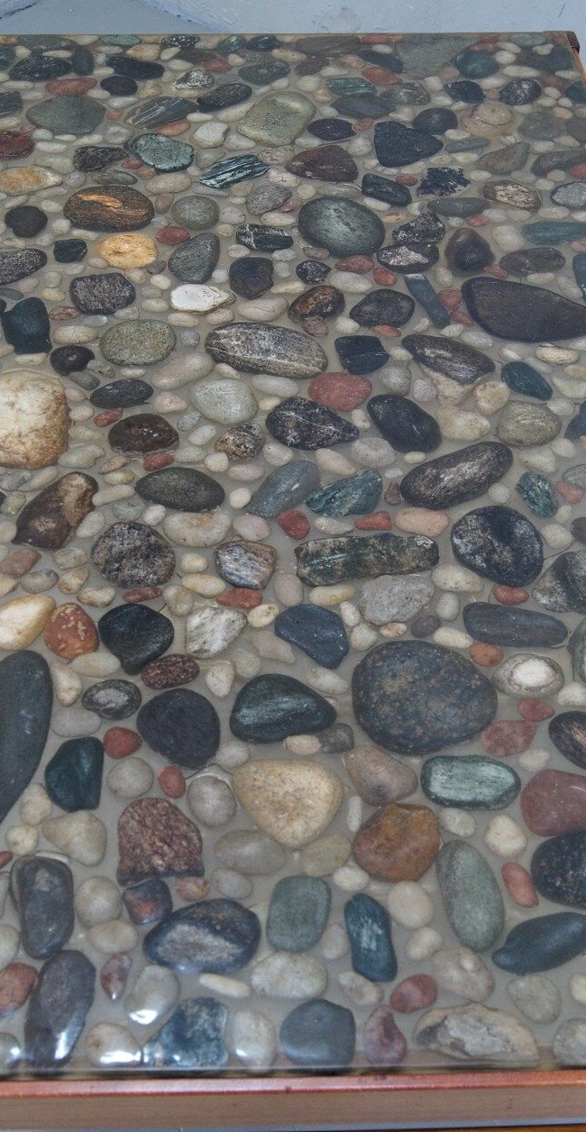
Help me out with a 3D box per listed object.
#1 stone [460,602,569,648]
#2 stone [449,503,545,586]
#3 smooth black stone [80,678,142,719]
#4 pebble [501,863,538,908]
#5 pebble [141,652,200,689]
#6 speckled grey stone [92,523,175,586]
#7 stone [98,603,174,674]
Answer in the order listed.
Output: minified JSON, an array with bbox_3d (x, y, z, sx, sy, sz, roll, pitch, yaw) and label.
[{"bbox_3d":[0.174,0.049,0.962,0.082,0.024,0.037,10,50,8],"label":"stone"},{"bbox_3d":[0.174,-0.017,1.039,0.072,0.039,0.084,-21,51,-18],"label":"stone"},{"bbox_3d":[-0.136,0.100,0.918,0.044,0.018,0.033,5,48,4],"label":"smooth black stone"},{"bbox_3d":[0.150,0.211,0.811,0.016,0.011,0.034,-10,50,-9],"label":"pebble"},{"bbox_3d":[-0.084,0.073,0.839,0.041,0.014,0.027,-12,49,-11],"label":"pebble"},{"bbox_3d":[-0.132,-0.008,1.026,0.074,0.034,0.062,34,56,26],"label":"speckled grey stone"},{"bbox_3d":[-0.112,0.049,0.879,0.051,0.031,0.060,-28,55,-22],"label":"stone"}]

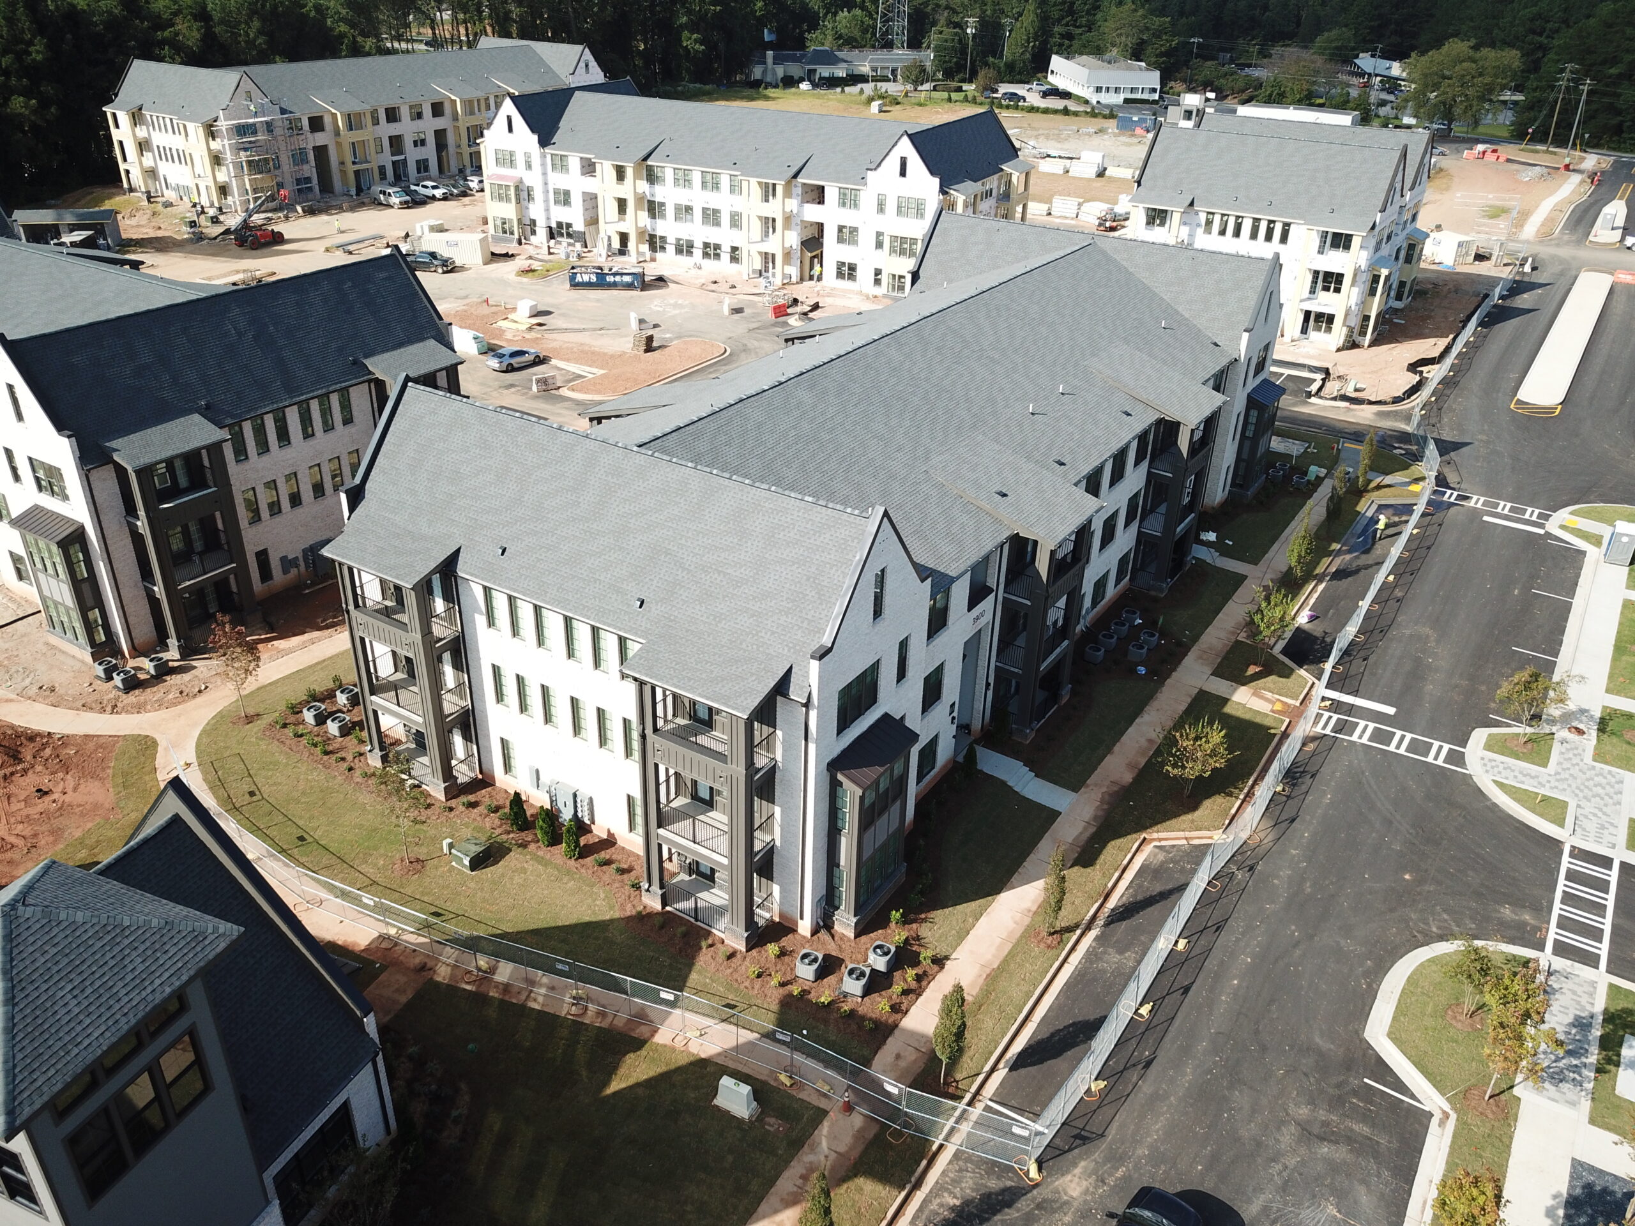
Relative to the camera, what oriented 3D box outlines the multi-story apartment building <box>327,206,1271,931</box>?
[{"bbox_3d":[4.999,-8.378,61.912,24.295,14.791,55.153,19,33,28],"label":"multi-story apartment building"}]

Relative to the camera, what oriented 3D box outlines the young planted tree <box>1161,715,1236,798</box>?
[{"bbox_3d":[14.970,5.738,48.595,2.700,3.700,2.700,18,32,28],"label":"young planted tree"}]

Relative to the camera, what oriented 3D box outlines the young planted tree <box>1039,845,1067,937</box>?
[{"bbox_3d":[7.990,9.305,41.099,0.780,3.970,0.780,19,33,28],"label":"young planted tree"}]

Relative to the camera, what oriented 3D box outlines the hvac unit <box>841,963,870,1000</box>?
[{"bbox_3d":[1.269,11.905,39.643,0.680,0.590,0.690,11,30,16],"label":"hvac unit"}]

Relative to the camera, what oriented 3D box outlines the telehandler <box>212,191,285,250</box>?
[{"bbox_3d":[-58.808,-41.067,128.449,2.500,5.100,7.300,13,30,20],"label":"telehandler"}]

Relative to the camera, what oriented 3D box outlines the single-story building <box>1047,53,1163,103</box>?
[{"bbox_3d":[62.666,-117.394,269.807,16.947,6.200,37.268,-1,29,-5],"label":"single-story building"}]

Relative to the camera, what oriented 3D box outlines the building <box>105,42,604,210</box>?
[{"bbox_3d":[-57.883,-68.880,168.257,25.000,14.900,69.700,17,32,26],"label":"building"}]

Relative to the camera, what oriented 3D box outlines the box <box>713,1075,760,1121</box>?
[{"bbox_3d":[-2.345,13.909,35.459,1.110,0.790,0.580,15,31,23],"label":"box"}]

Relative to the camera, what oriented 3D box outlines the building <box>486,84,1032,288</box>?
[{"bbox_3d":[-7.161,-44.518,125.804,54.900,14.800,25.000,15,31,24],"label":"building"}]

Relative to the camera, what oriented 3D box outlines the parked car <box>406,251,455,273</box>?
[{"bbox_3d":[-38.515,-34.550,120.616,5.800,1.900,2.000,5,28,7],"label":"parked car"}]

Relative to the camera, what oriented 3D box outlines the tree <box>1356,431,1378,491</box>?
[{"bbox_3d":[34.626,-9.473,76.819,0.950,3.900,0.950,19,33,28],"label":"tree"}]

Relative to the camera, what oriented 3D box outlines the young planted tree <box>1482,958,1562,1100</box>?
[{"bbox_3d":[19.954,12.298,35.268,2.150,4.950,2.150,19,33,28],"label":"young planted tree"}]

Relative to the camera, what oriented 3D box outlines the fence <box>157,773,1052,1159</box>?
[{"bbox_3d":[-9.511,11.002,39.263,33.603,1.860,2.200,15,31,23],"label":"fence"}]

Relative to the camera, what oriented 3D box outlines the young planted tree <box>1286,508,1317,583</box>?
[{"bbox_3d":[25.705,-3.551,64.465,1.500,4.400,1.500,18,32,28],"label":"young planted tree"}]

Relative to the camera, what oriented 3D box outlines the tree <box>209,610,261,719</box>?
[{"bbox_3d":[-24.307,2.248,51.157,1.800,5.000,1.800,19,33,28],"label":"tree"}]

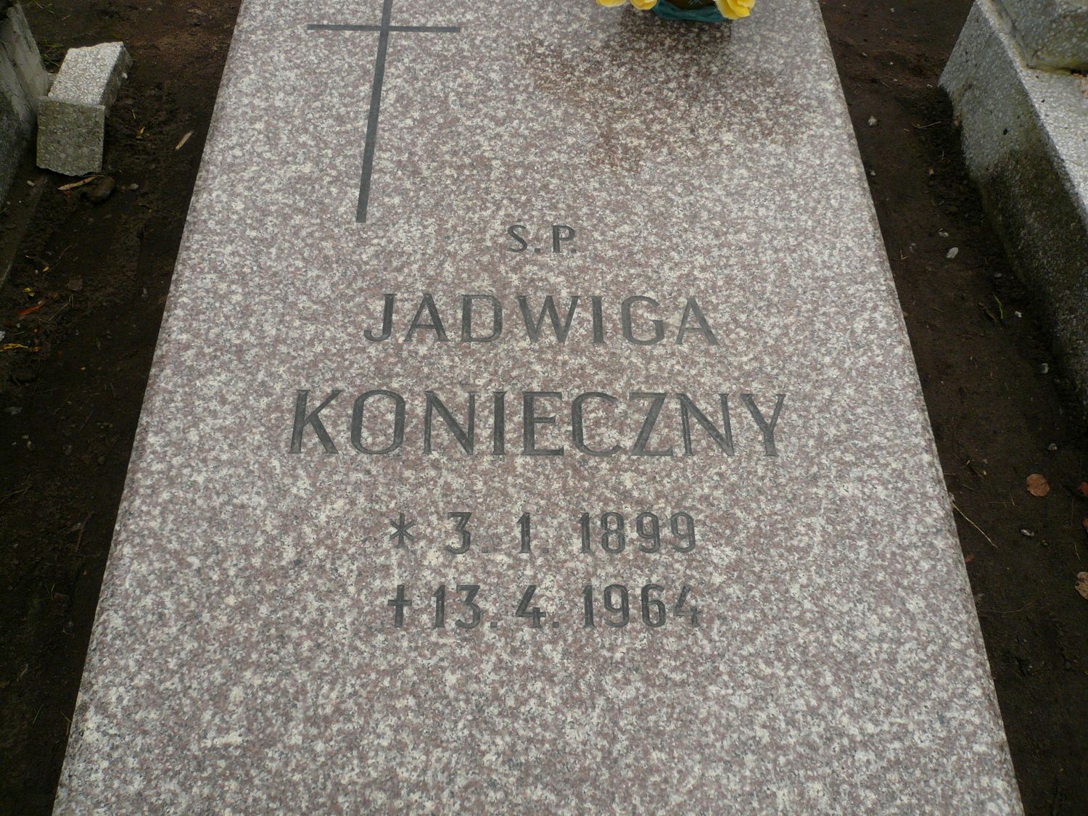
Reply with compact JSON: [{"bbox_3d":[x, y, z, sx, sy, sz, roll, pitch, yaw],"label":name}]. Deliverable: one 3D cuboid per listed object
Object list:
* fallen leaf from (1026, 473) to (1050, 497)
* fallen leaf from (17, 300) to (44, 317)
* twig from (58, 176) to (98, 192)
[{"bbox_3d":[0.685,0.107,1.222,0.031,0.005,0.036,-26,63,-15],"label":"fallen leaf"},{"bbox_3d":[-0.801,-0.156,1.375,0.042,0.008,0.012,-30,64,-16],"label":"fallen leaf"},{"bbox_3d":[-0.903,-0.435,1.701,0.076,0.014,0.012,-12,57,-8],"label":"twig"}]

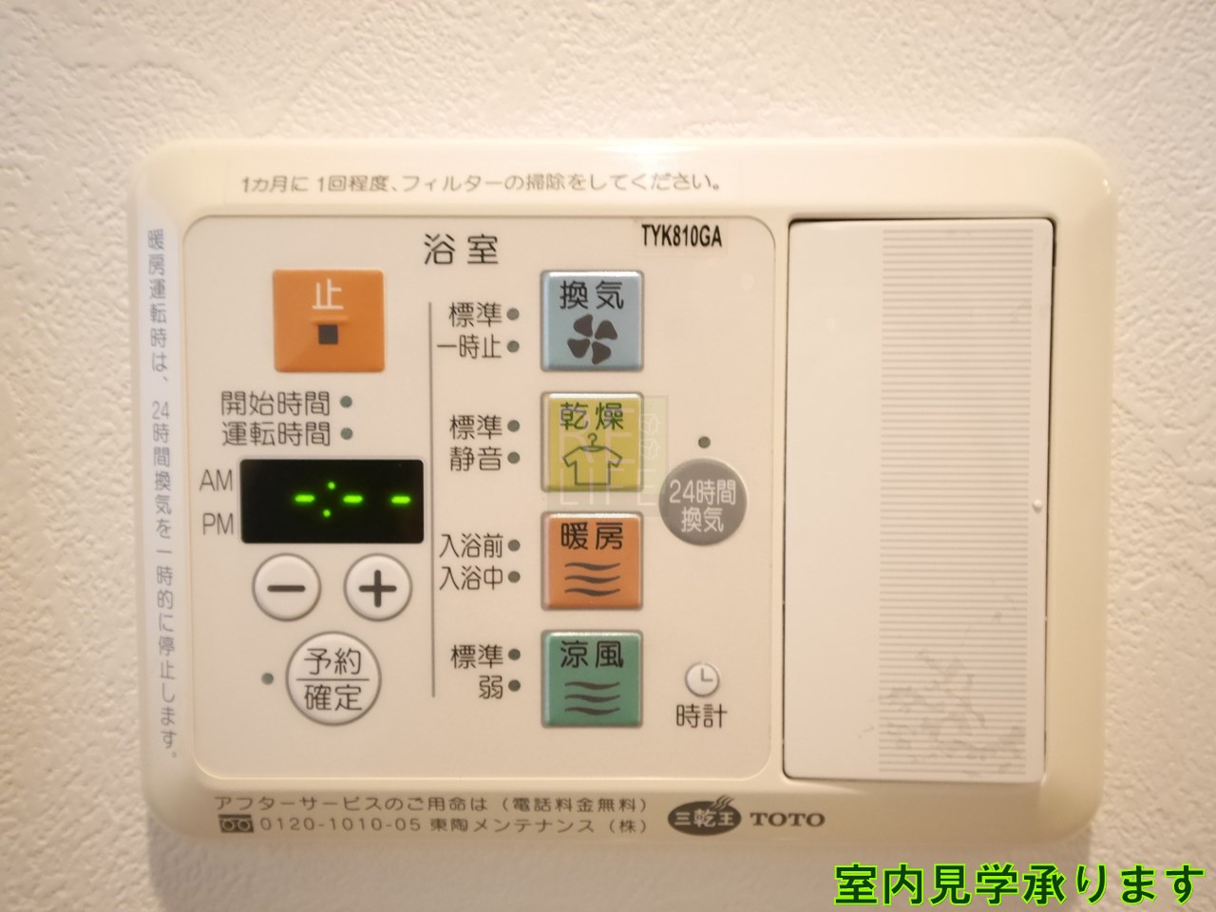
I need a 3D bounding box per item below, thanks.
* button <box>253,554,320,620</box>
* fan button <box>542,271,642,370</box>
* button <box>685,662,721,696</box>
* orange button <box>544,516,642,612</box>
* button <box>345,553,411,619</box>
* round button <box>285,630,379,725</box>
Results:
[{"bbox_3d":[-0.053,0.022,0.162,0.011,0.011,0.002,0,3,0],"label":"button"},{"bbox_3d":[-0.002,-0.022,0.160,0.017,0.017,0.003,0,3,0],"label":"fan button"},{"bbox_3d":[0.016,0.037,0.163,0.006,0.006,0.002,0,3,0],"label":"button"},{"bbox_3d":[-0.003,0.017,0.160,0.016,0.016,0.002,0,3,0],"label":"orange button"},{"bbox_3d":[-0.038,0.022,0.162,0.011,0.011,0.002,0,3,0],"label":"button"},{"bbox_3d":[-0.046,0.037,0.163,0.016,0.016,0.002,0,3,0],"label":"round button"}]

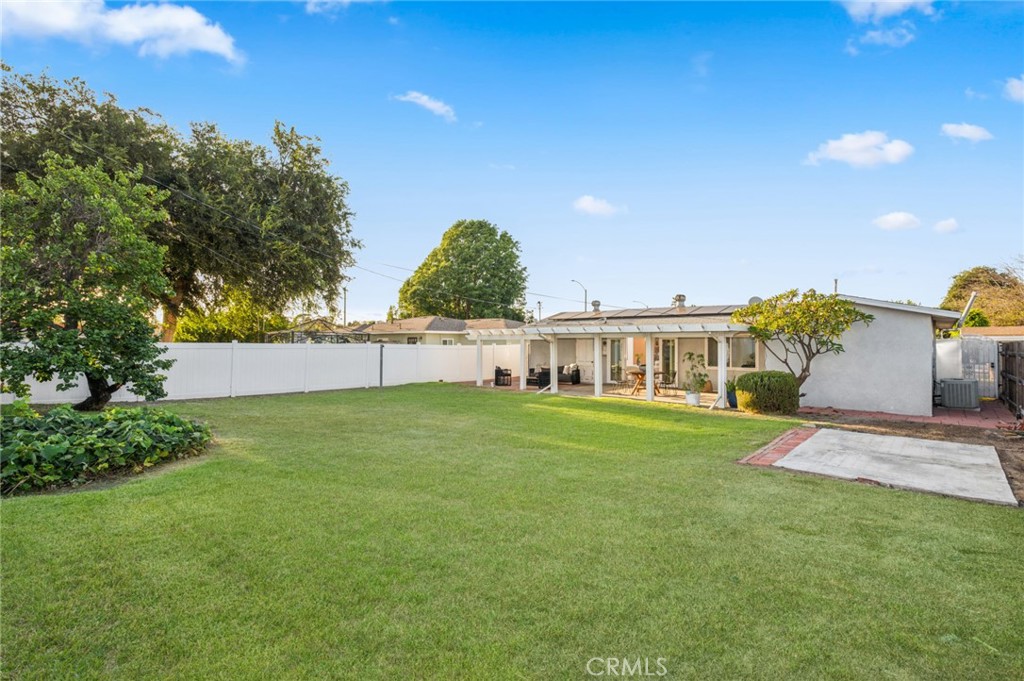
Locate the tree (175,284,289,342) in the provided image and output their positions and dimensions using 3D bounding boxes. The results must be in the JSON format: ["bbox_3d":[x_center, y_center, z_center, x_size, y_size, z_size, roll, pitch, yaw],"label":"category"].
[{"bbox_3d":[-14.750,-0.400,24.000,5.200,4.900,4.500,1,-1,-32],"label":"tree"}]

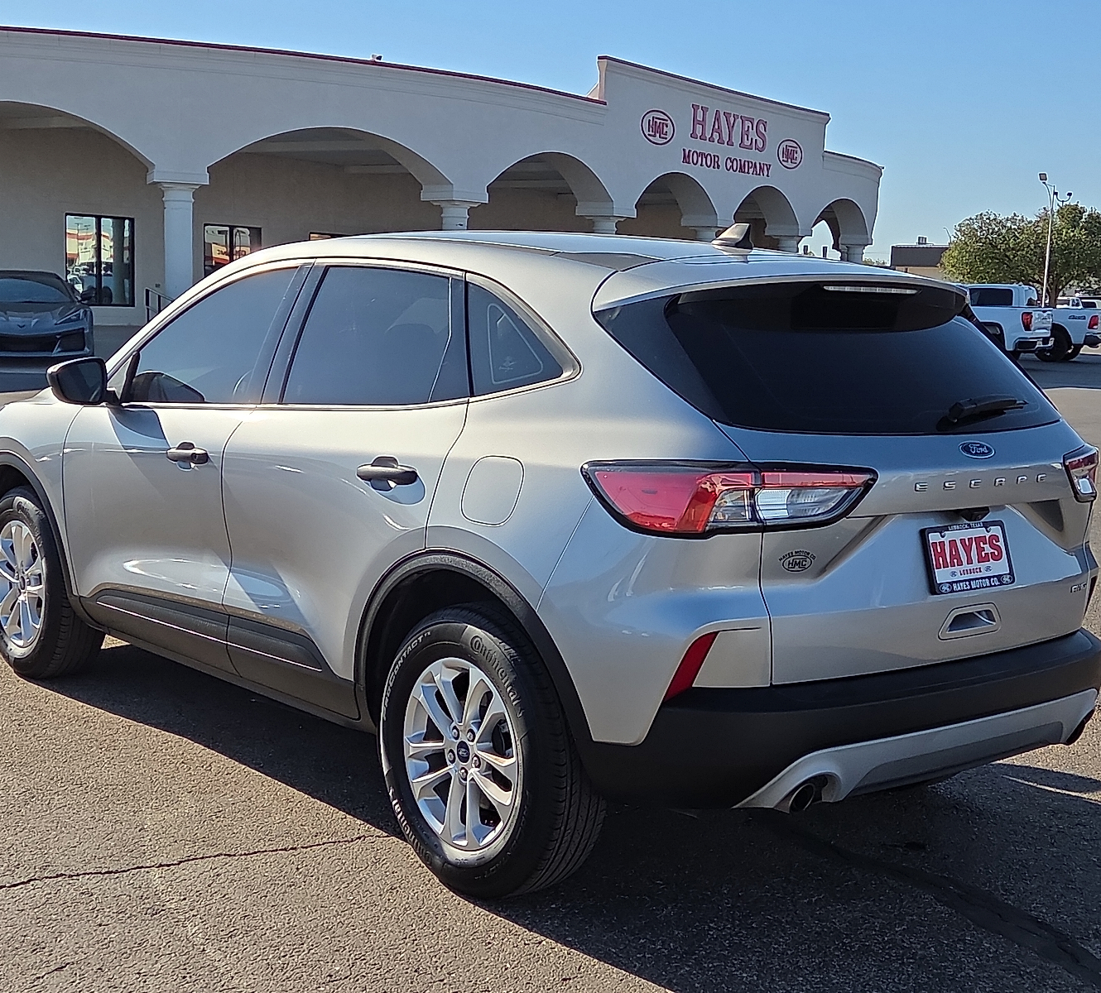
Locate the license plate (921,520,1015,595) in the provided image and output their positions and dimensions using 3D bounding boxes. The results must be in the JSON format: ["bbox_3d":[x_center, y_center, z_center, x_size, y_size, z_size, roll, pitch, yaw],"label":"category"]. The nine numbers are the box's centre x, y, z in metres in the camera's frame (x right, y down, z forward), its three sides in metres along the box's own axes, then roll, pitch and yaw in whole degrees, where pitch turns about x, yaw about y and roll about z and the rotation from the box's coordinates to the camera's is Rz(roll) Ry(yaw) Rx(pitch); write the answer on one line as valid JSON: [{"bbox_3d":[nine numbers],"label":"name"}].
[{"bbox_3d":[0.997,0.142,3.786,0.310,0.162,0.025,-4,-7,-40],"label":"license plate"}]

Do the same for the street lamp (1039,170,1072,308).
[{"bbox_3d":[22.167,-10.785,71.534,0.900,7.400,0.500,-1,8,-19],"label":"street lamp"}]

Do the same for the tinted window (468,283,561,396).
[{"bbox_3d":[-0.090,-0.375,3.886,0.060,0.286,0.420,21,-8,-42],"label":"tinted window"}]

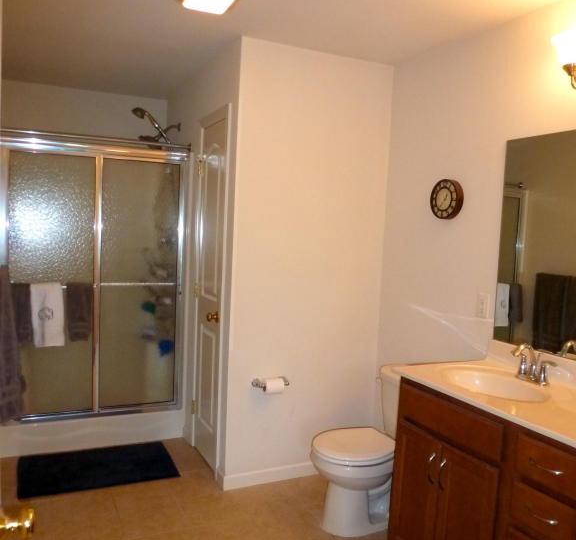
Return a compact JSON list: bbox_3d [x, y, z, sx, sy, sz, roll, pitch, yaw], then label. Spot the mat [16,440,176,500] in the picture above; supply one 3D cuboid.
[{"bbox_3d":[-1.119,1.159,3.155,0.833,0.016,0.530,1,4,-26],"label":"mat"}]

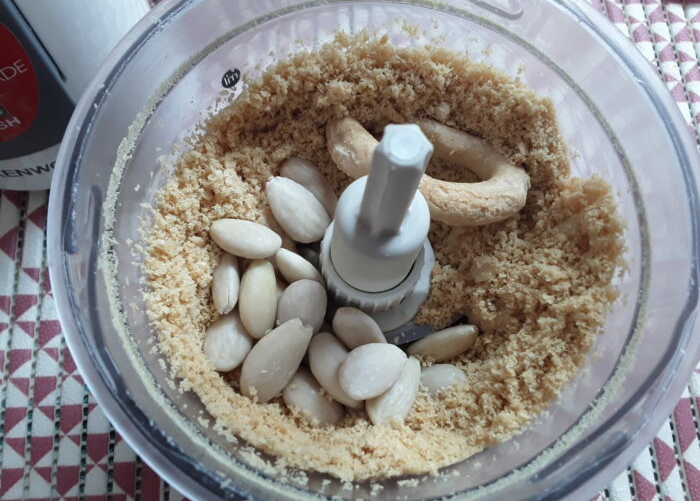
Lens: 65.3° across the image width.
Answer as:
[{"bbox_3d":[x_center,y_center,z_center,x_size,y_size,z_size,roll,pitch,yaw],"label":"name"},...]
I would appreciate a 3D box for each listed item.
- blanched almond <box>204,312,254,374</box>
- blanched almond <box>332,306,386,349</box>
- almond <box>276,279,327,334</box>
[{"bbox_3d":[-0.035,0.025,0.157,0.013,0.008,0.021,14,62,-5],"label":"blanched almond"},{"bbox_3d":[0.003,0.025,0.160,0.012,0.009,0.022,-39,97,19],"label":"blanched almond"},{"bbox_3d":[-0.014,0.018,0.157,0.013,0.009,0.022,15,95,3],"label":"almond"}]

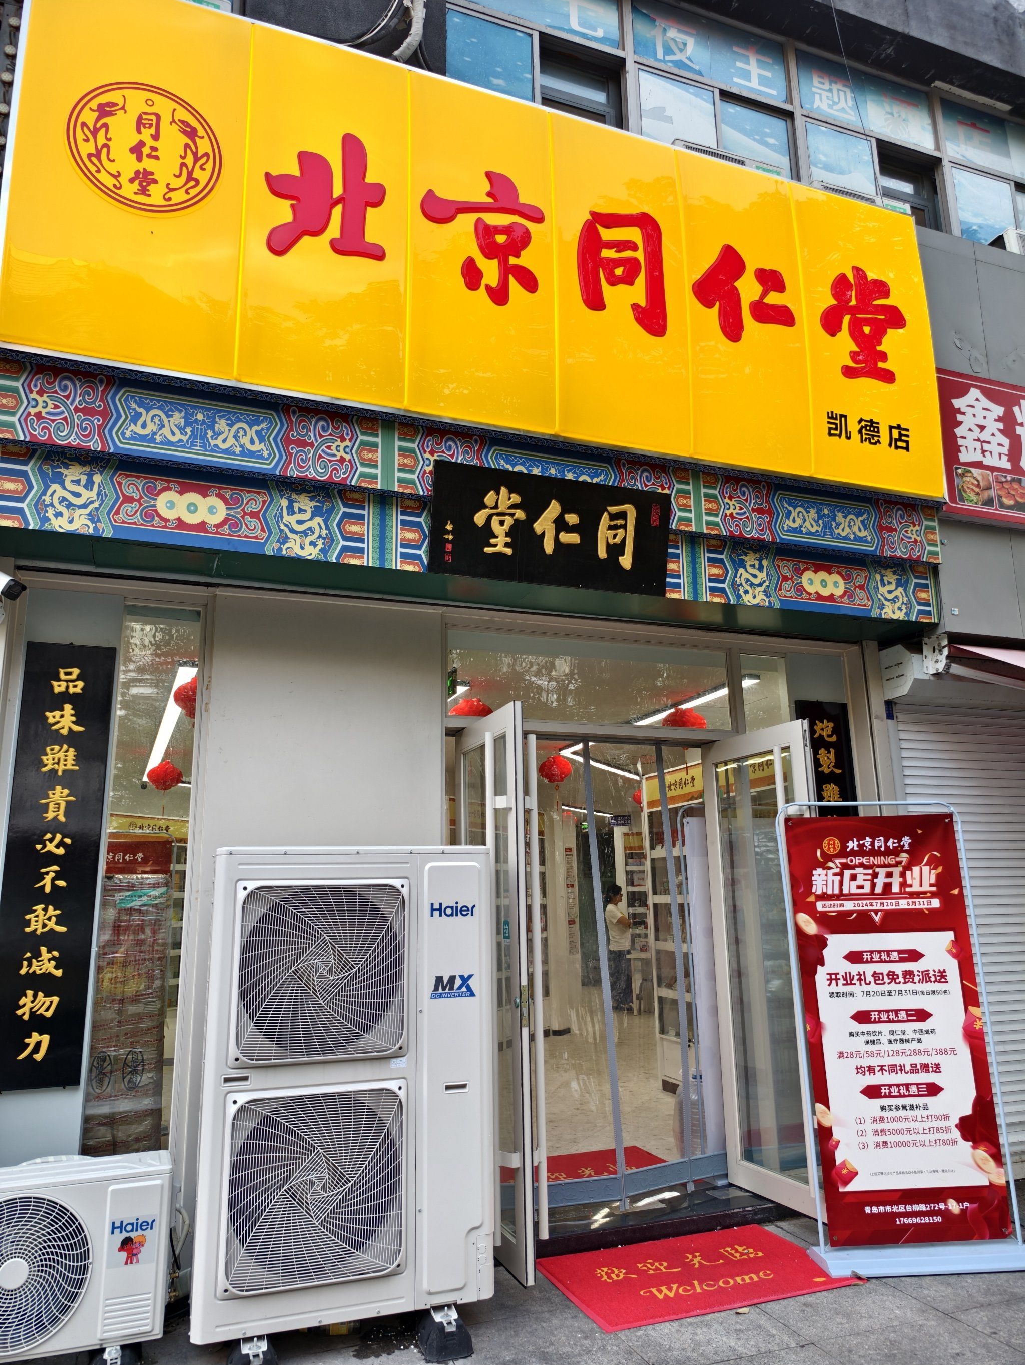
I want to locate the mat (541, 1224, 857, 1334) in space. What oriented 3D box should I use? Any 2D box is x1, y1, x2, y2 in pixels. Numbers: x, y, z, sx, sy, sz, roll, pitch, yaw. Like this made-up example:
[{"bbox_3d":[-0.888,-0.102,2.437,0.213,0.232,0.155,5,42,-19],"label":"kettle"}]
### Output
[{"bbox_3d":[0.767,2.488,3.851,1.150,0.015,0.720,4,-14,-19],"label":"mat"}]

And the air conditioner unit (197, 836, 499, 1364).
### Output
[{"bbox_3d":[-0.641,1.539,3.540,1.059,1.750,0.410,3,-14,-16],"label":"air conditioner unit"}]

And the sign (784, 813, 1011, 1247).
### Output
[{"bbox_3d":[1.706,1.512,4.064,0.805,1.807,0.040,-1,-12,-4],"label":"sign"}]

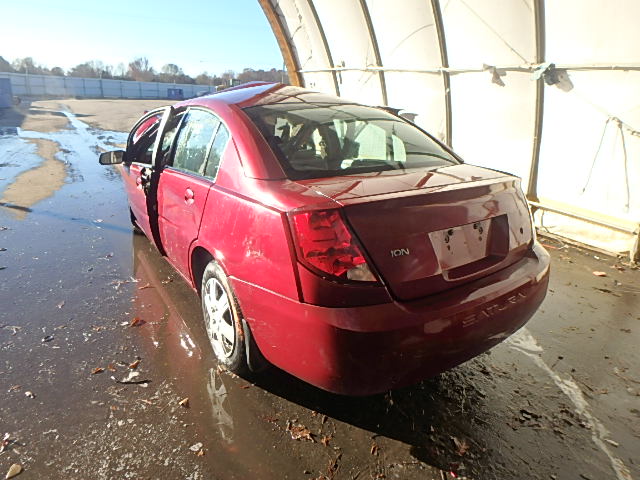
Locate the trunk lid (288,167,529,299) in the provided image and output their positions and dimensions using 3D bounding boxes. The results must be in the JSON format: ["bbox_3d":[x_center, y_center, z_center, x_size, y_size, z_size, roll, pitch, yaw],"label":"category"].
[{"bbox_3d":[0.513,-0.097,1.810,1.190,0.390,0.630,-11,24,-32],"label":"trunk lid"}]

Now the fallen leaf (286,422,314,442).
[{"bbox_3d":[-0.086,0.872,1.769,0.137,0.030,0.099,4,20,6],"label":"fallen leaf"}]

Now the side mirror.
[{"bbox_3d":[-1.734,-0.685,3.225,0.200,0.120,0.115,-8,22,-24],"label":"side mirror"}]

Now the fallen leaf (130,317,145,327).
[{"bbox_3d":[-1.199,0.540,2.574,0.095,0.030,0.116,-4,21,-15],"label":"fallen leaf"}]

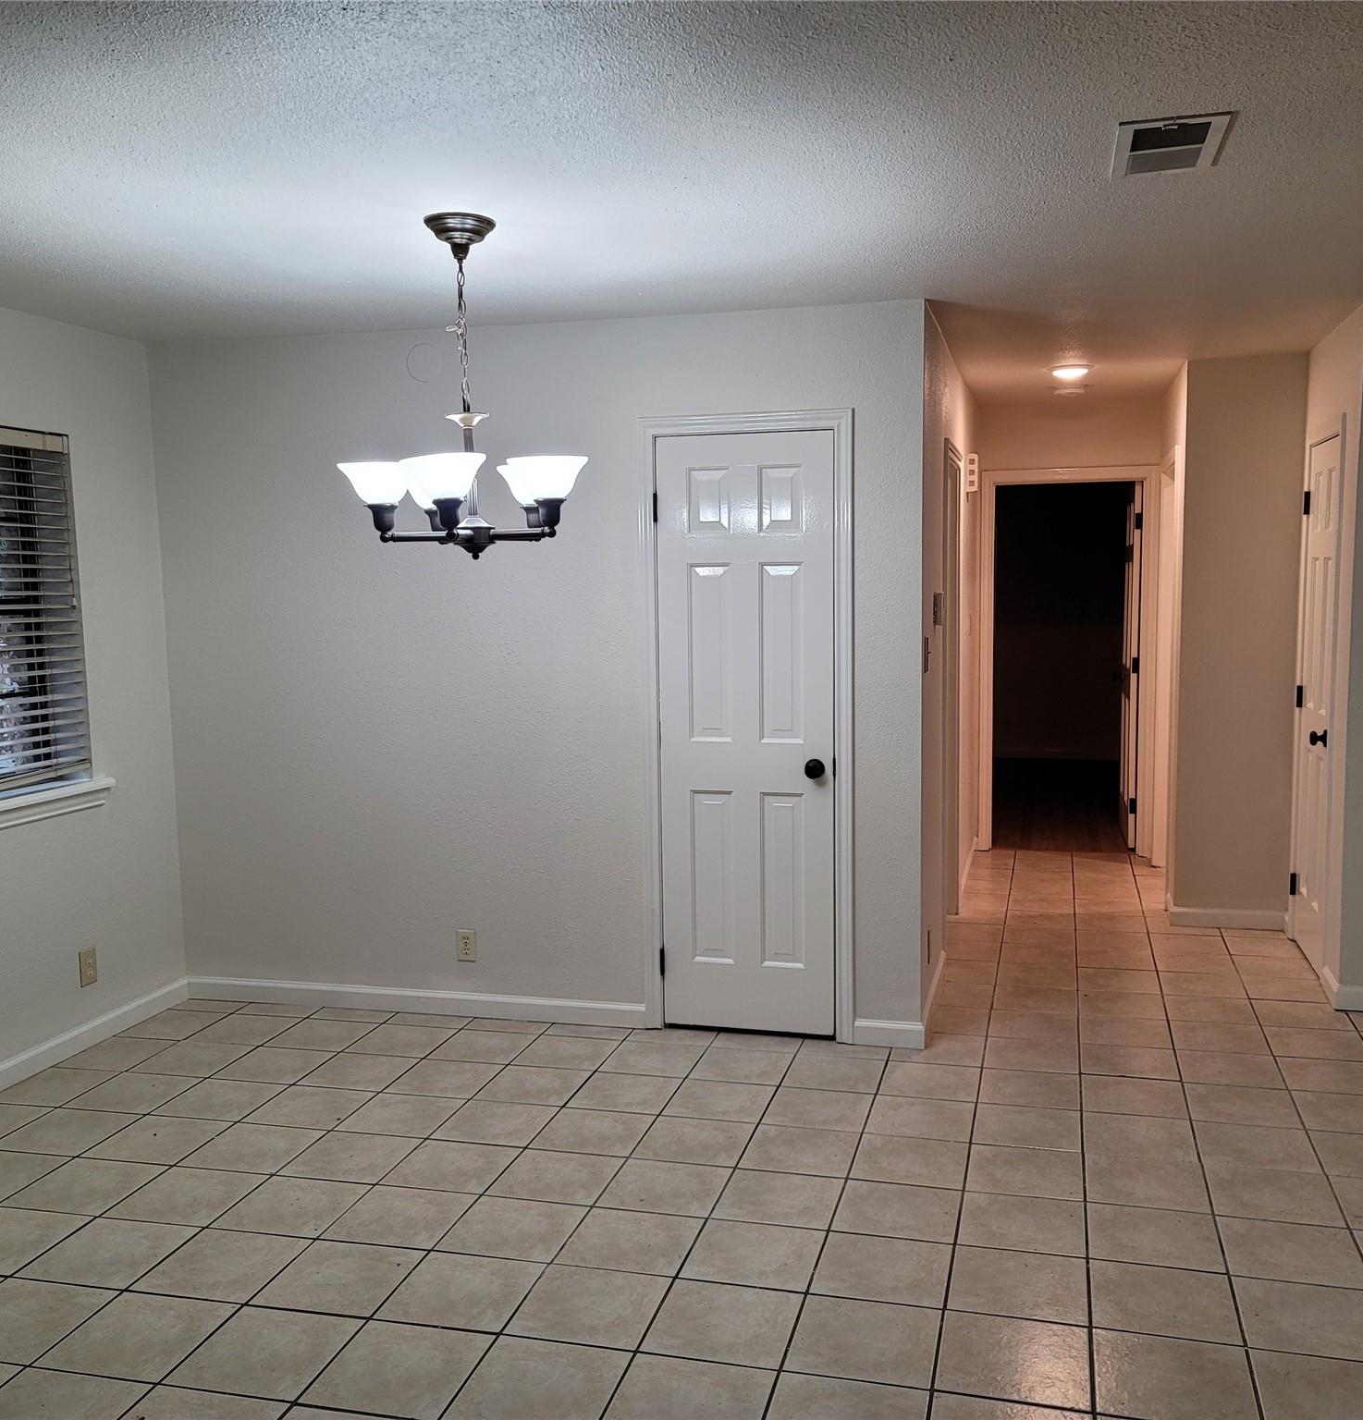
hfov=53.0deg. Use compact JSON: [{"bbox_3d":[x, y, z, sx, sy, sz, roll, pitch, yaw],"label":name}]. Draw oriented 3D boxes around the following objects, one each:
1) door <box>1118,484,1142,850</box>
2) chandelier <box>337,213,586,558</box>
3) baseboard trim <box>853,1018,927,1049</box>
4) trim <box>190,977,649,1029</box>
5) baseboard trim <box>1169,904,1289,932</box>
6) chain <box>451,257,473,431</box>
[{"bbox_3d":[2.599,-0.265,7.904,0.036,2.030,0.762,0,6,15],"label":"door"},{"bbox_3d":[-0.540,-0.780,3.353,0.615,0.815,0.615,-2,6,-8],"label":"chandelier"},{"bbox_3d":[0.698,1.086,4.576,0.234,0.084,0.014,0,6,15],"label":"baseboard trim"},{"bbox_3d":[-1.008,1.076,5.040,1.835,0.083,0.014,0,6,15],"label":"trim"},{"bbox_3d":[2.388,0.915,5.987,0.466,0.083,0.014,0,6,15],"label":"baseboard trim"},{"bbox_3d":[-0.532,-0.894,3.343,0.040,0.420,0.040,-2,6,-8],"label":"chain"}]

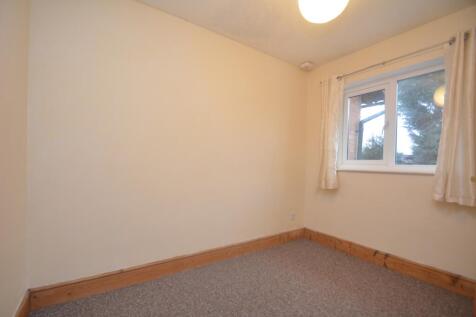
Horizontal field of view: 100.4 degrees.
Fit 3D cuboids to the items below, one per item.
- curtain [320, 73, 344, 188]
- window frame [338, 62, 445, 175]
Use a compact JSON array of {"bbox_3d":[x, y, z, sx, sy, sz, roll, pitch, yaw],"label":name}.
[{"bbox_3d":[1.134,-0.298,2.427,0.111,1.346,0.274,1,0,-38],"label":"curtain"},{"bbox_3d":[1.575,-0.356,2.085,0.131,1.003,0.948,1,0,-38],"label":"window frame"}]

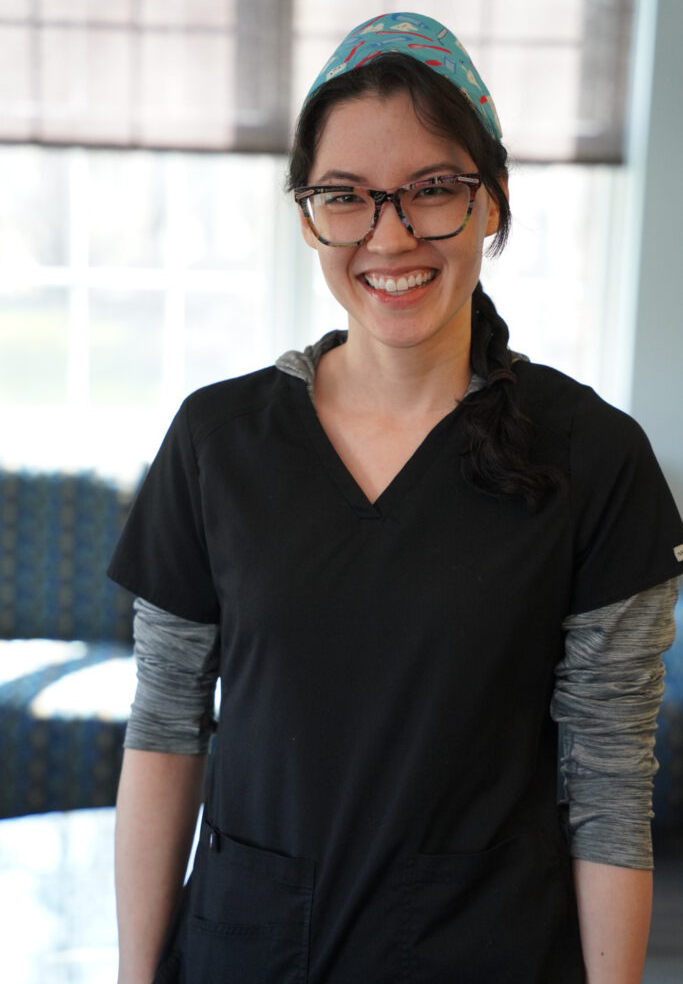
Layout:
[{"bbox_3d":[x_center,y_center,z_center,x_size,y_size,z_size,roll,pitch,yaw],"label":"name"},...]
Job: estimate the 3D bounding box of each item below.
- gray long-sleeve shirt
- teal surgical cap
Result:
[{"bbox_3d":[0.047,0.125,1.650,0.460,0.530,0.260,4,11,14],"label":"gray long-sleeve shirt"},{"bbox_3d":[0.049,-0.308,1.585,0.160,0.140,0.175,-1,11,7],"label":"teal surgical cap"}]

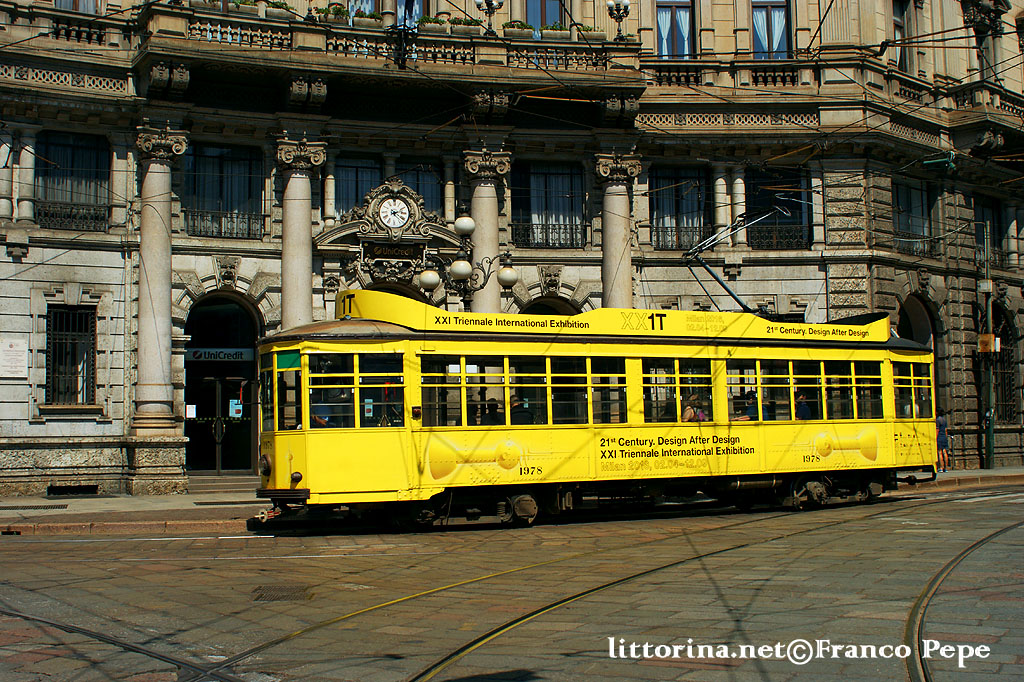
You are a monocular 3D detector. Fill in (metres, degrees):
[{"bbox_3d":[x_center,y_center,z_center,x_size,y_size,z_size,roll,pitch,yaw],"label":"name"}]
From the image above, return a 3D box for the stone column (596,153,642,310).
[{"bbox_3d":[2.806,-1.262,31.482,1.170,7.090,1.170,-1,-4,-6],"label":"stone column"}]

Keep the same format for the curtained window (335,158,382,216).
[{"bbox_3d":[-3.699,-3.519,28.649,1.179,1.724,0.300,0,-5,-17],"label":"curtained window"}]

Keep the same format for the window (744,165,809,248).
[{"bbox_3d":[6.813,-3.413,30.700,1.712,2.157,0.300,-1,-5,-2],"label":"window"}]

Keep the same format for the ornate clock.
[{"bbox_3d":[-2.763,-3.024,28.100,0.763,0.762,0.250,0,-5,-17],"label":"ornate clock"}]

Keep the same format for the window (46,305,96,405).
[{"bbox_3d":[-10.174,0.312,27.582,1.120,2.300,0.250,1,-5,-26],"label":"window"}]

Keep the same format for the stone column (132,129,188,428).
[{"bbox_3d":[-7.885,-1.290,26.600,1.040,6.678,1.040,1,-5,-25],"label":"stone column"}]

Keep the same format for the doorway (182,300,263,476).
[{"bbox_3d":[-7.090,1.024,29.299,1.851,4.453,0.500,1,-5,-25],"label":"doorway"}]

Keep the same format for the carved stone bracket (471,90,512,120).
[{"bbox_3d":[-0.530,-5.913,30.115,0.950,0.650,0.750,0,-4,-13],"label":"carved stone bracket"}]

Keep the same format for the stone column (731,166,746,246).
[{"bbox_3d":[6.106,-3.621,32.152,0.430,2.180,0.430,-1,-5,-2],"label":"stone column"}]

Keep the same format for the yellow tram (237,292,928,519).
[{"bbox_3d":[2.205,1.241,21.035,13.800,3.680,2.380,1,-5,-28],"label":"yellow tram"}]

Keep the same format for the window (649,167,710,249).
[{"bbox_3d":[4.269,-3.390,30.500,1.600,2.143,0.300,-1,-5,-4],"label":"window"}]

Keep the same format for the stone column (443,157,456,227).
[{"bbox_3d":[-1.600,-3.665,30.711,0.400,2.080,0.400,0,-5,-10],"label":"stone column"}]

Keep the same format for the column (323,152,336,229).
[{"bbox_3d":[-4.671,-3.855,30.567,0.359,1.970,0.360,0,-4,-18],"label":"column"}]

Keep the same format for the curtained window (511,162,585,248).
[{"bbox_3d":[0.963,-3.679,32.216,2.035,2.415,0.250,0,-4,-10],"label":"curtained window"}]

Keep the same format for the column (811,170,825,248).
[{"bbox_3d":[8.496,-3.665,33.131,0.405,2.271,0.350,-1,-4,-1],"label":"column"}]

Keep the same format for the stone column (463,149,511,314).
[{"bbox_3d":[-0.702,-1.243,30.904,1.170,7.090,1.170,0,-4,-13],"label":"stone column"}]

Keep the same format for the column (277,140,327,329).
[{"bbox_3d":[-4.953,-1.231,27.900,1.040,6.678,1.040,1,-5,-20],"label":"column"}]

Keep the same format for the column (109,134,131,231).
[{"bbox_3d":[-8.831,-3.601,26.845,0.476,2.184,0.400,2,-5,-28],"label":"column"}]

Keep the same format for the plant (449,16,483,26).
[{"bbox_3d":[-1.178,-8.094,30.253,0.860,0.250,0.330,0,-5,-10],"label":"plant"}]

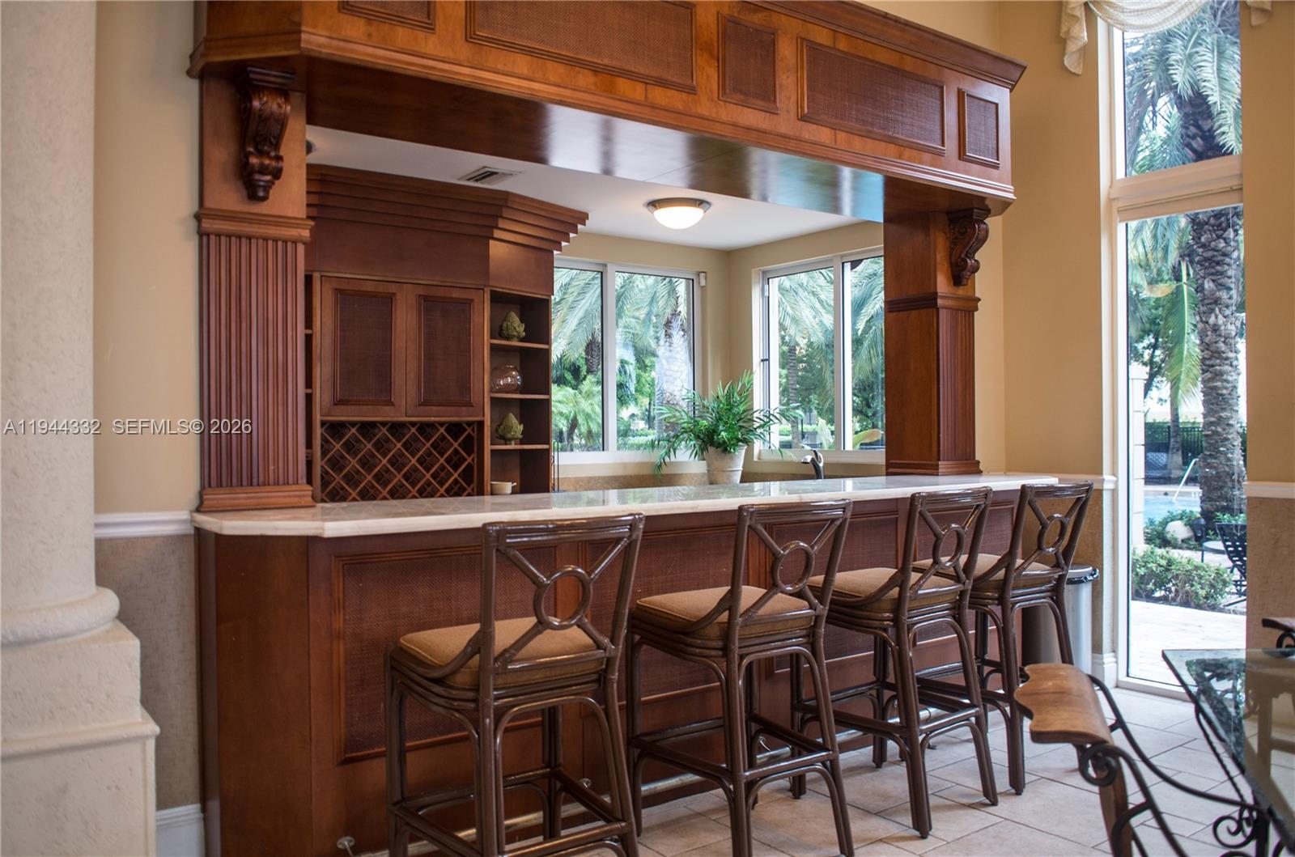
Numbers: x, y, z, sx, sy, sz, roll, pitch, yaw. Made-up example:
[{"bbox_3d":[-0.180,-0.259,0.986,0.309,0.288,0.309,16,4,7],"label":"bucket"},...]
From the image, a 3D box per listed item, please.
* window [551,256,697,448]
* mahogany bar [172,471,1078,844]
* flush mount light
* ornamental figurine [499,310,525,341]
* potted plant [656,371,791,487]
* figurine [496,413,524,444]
[{"bbox_3d":[-0.231,-0.482,7.073,1.460,1.396,0.100,0,0,-34],"label":"window"},{"bbox_3d":[0.307,0.792,4.088,4.011,1.067,0.855,0,0,-34],"label":"mahogany bar"},{"bbox_3d":[0.197,-1.330,6.095,0.407,0.150,0.407,-1,0,0],"label":"flush mount light"},{"bbox_3d":[-0.874,-0.656,6.269,0.178,0.206,0.178,-1,0,0],"label":"ornamental figurine"},{"bbox_3d":[0.529,0.007,6.853,0.940,0.800,0.860,-1,0,0],"label":"potted plant"},{"bbox_3d":[-0.890,0.002,6.269,0.171,0.213,0.171,-1,0,0],"label":"figurine"}]

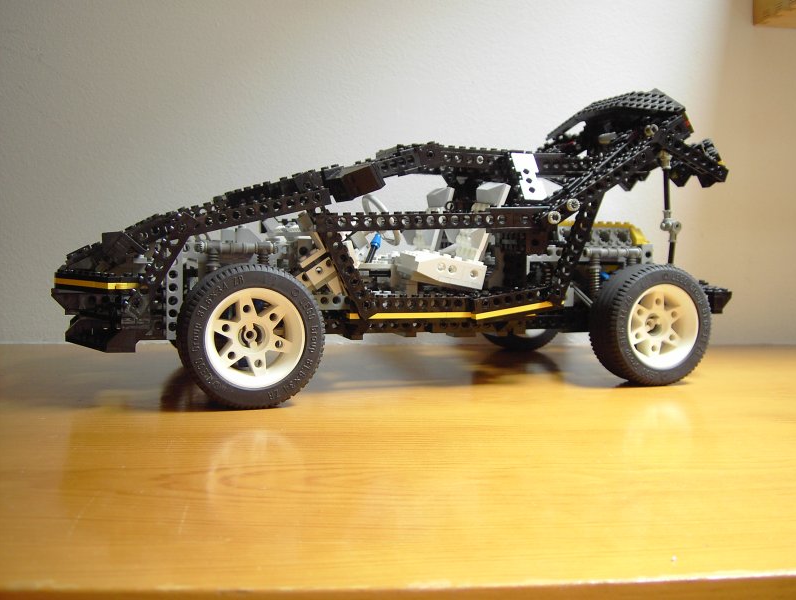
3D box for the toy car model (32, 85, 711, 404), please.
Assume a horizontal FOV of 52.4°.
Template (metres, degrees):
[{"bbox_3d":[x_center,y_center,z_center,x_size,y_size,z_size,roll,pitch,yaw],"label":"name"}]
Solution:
[{"bbox_3d":[-0.008,-0.056,0.599,0.457,0.220,0.230,-1,4,-20],"label":"toy car model"}]

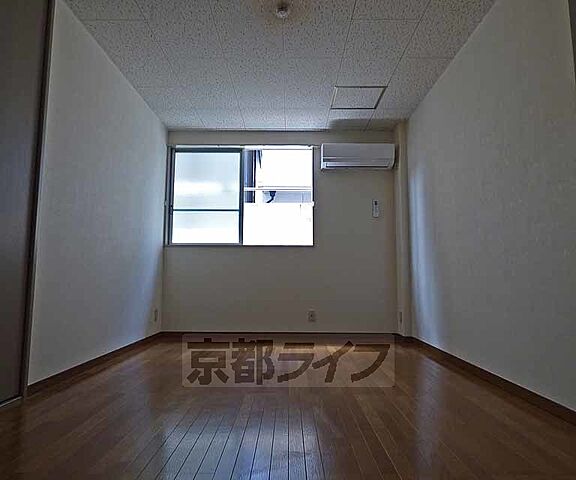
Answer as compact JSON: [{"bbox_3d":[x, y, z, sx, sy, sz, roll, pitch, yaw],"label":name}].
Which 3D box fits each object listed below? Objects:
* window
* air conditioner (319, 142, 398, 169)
[{"bbox_3d":[-0.545,-0.508,3.979,1.680,1.160,0.100,0,-6,0],"label":"window"},{"bbox_3d":[0.775,-0.912,3.890,0.800,0.270,0.220,0,-6,0],"label":"air conditioner"}]

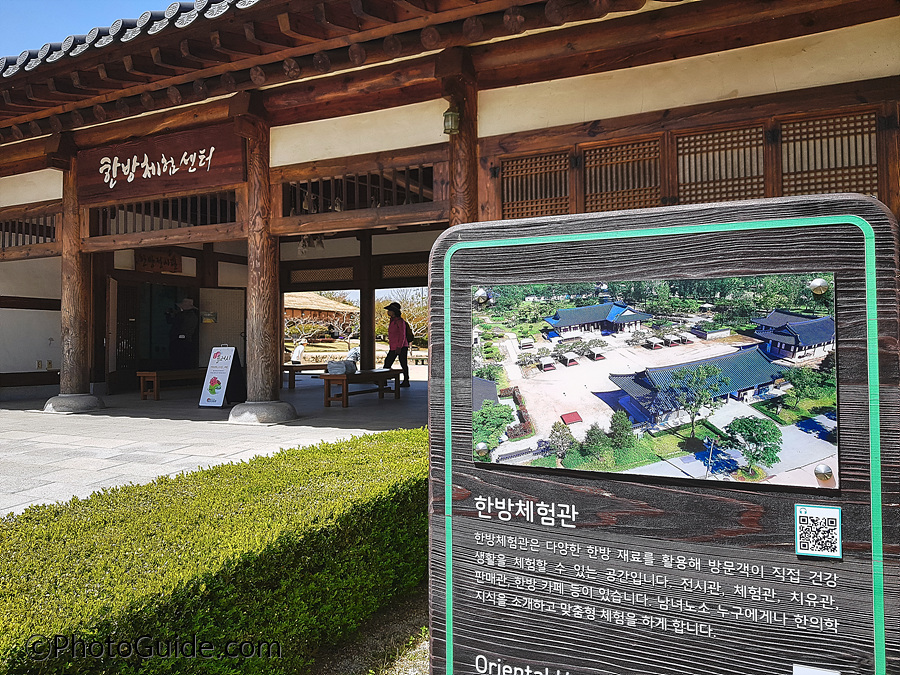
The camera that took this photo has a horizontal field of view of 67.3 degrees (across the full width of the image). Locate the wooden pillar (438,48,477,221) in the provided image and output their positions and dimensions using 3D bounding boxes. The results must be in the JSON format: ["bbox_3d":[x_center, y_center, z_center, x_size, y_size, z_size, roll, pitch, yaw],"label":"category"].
[{"bbox_3d":[0.149,-0.974,6.539,0.387,3.379,0.407,0,-1,25],"label":"wooden pillar"}]

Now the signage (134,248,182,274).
[{"bbox_3d":[-5.376,-1.393,12.504,0.060,0.370,1.043,0,0,25],"label":"signage"}]

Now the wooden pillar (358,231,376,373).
[{"bbox_3d":[-1.913,-0.735,15.527,0.265,3.460,0.265,0,-1,25],"label":"wooden pillar"}]

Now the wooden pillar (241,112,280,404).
[{"bbox_3d":[-2.002,-0.815,7.248,0.365,2.980,0.365,0,0,0],"label":"wooden pillar"}]

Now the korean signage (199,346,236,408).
[{"bbox_3d":[-3.115,0.528,9.305,0.356,0.834,0.509,0,-1,25],"label":"korean signage"}]

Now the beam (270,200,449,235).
[{"bbox_3d":[-0.923,-1.159,6.698,2.080,0.175,0.150,0,0,25],"label":"beam"}]

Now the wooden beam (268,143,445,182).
[{"bbox_3d":[-0.926,-1.699,6.702,2.080,0.175,0.150,0,0,25],"label":"wooden beam"}]

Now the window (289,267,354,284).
[{"bbox_3d":[-2.858,-1.373,15.005,1.724,0.281,0.060,0,0,25],"label":"window"}]

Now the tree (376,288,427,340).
[{"bbox_3d":[-1.760,-0.663,28.000,2.442,2.646,2.341,0,0,0],"label":"tree"}]

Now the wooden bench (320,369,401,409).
[{"bbox_3d":[-1.236,0.726,9.820,0.377,0.443,1.883,0,-1,21],"label":"wooden bench"}]

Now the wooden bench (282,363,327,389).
[{"bbox_3d":[-2.684,0.732,13.065,0.400,0.425,1.550,0,0,25],"label":"wooden bench"}]

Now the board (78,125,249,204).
[{"bbox_3d":[-3.372,-1.954,7.723,2.621,0.660,0.060,0,0,25],"label":"board"}]

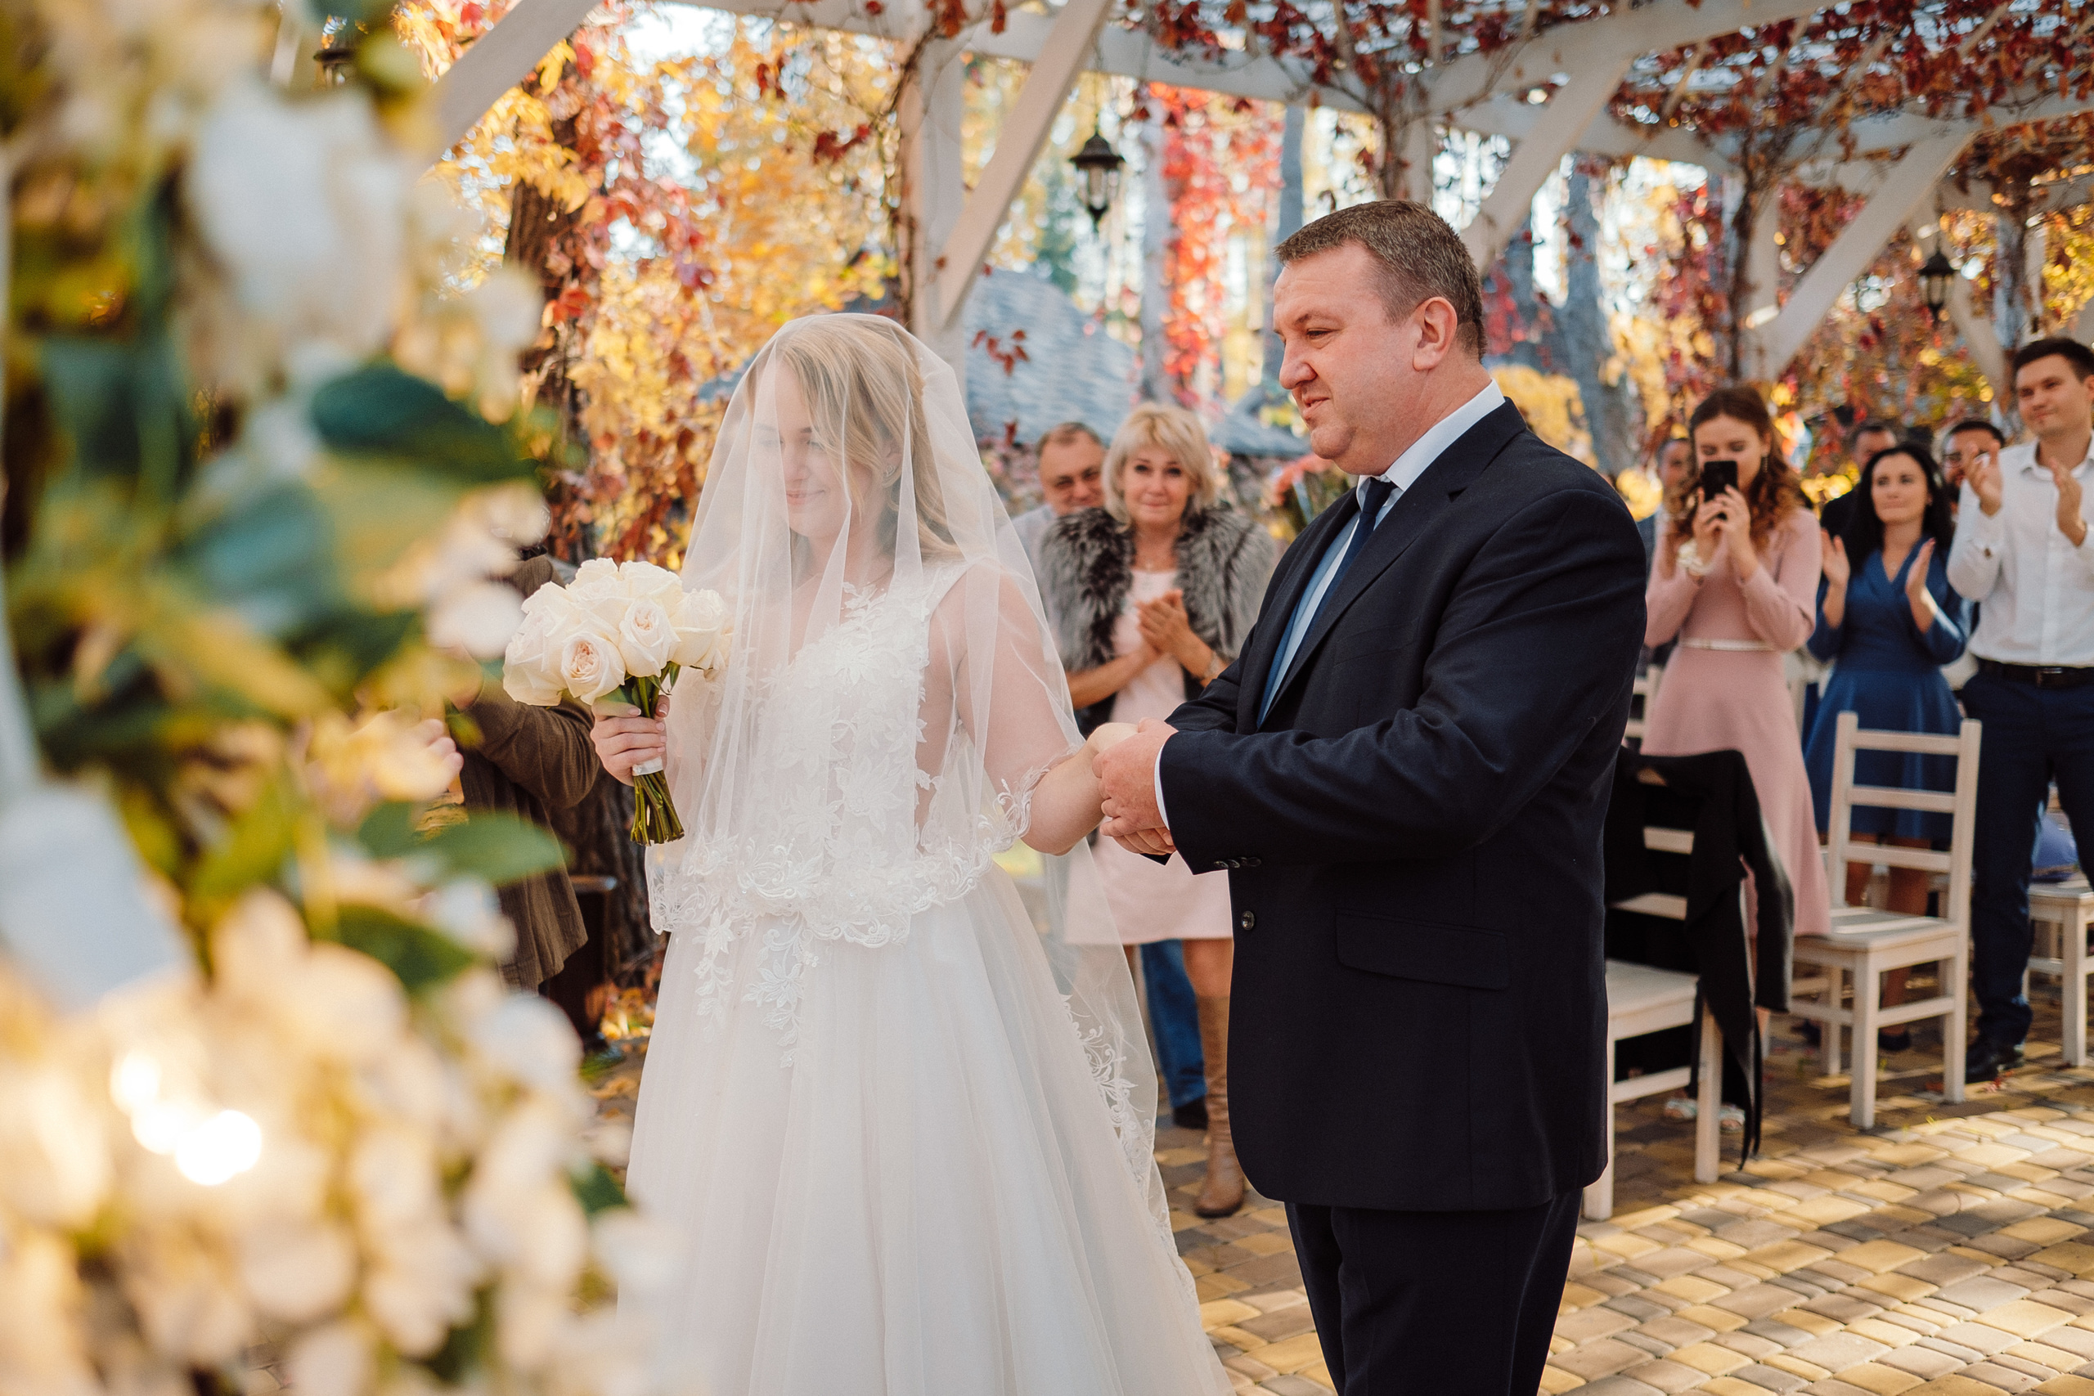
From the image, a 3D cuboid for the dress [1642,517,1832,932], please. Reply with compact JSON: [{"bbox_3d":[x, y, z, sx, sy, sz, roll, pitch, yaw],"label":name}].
[{"bbox_3d":[1.655,0.066,4.922,0.485,1.069,0.396,1,4,21],"label":"dress"}]

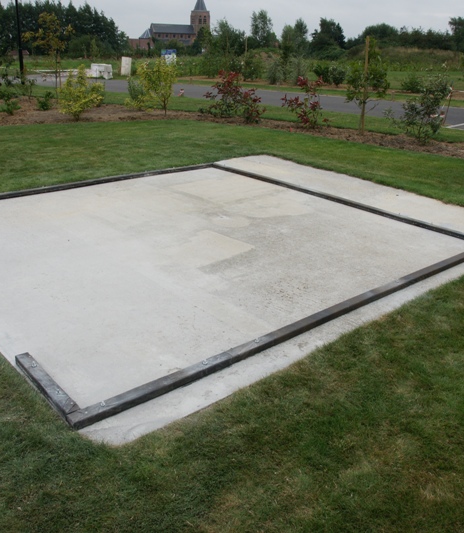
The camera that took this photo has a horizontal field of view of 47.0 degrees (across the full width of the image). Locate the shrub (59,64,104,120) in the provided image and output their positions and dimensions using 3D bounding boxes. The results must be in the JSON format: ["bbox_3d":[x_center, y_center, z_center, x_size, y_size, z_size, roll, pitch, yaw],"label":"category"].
[{"bbox_3d":[-3.276,-3.774,11.607,0.971,1.163,1.000,2,22,0],"label":"shrub"}]

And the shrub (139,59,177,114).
[{"bbox_3d":[-1.781,-4.274,12.744,0.881,1.306,0.950,2,22,0],"label":"shrub"}]

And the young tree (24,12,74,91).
[{"bbox_3d":[-5.127,-5.851,14.979,1.362,2.328,1.300,2,22,0],"label":"young tree"}]

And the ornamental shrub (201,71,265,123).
[{"bbox_3d":[0.012,-3.928,12.291,1.431,1.113,1.100,2,22,0],"label":"ornamental shrub"}]

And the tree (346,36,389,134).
[{"bbox_3d":[2.760,-3.665,10.859,0.830,1.874,0.850,2,22,0],"label":"tree"}]

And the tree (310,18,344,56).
[{"bbox_3d":[13.111,-30.746,72.691,4.703,5.566,4.703,2,22,0],"label":"tree"}]

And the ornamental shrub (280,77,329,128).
[{"bbox_3d":[1.562,-3.527,11.484,1.003,1.075,0.950,2,22,0],"label":"ornamental shrub"}]

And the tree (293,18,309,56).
[{"bbox_3d":[9.475,-31.002,73.145,2.226,5.487,2.226,2,22,0],"label":"tree"}]

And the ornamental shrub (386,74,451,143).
[{"bbox_3d":[3.526,-2.977,10.079,1.174,1.240,1.100,2,22,0],"label":"ornamental shrub"}]

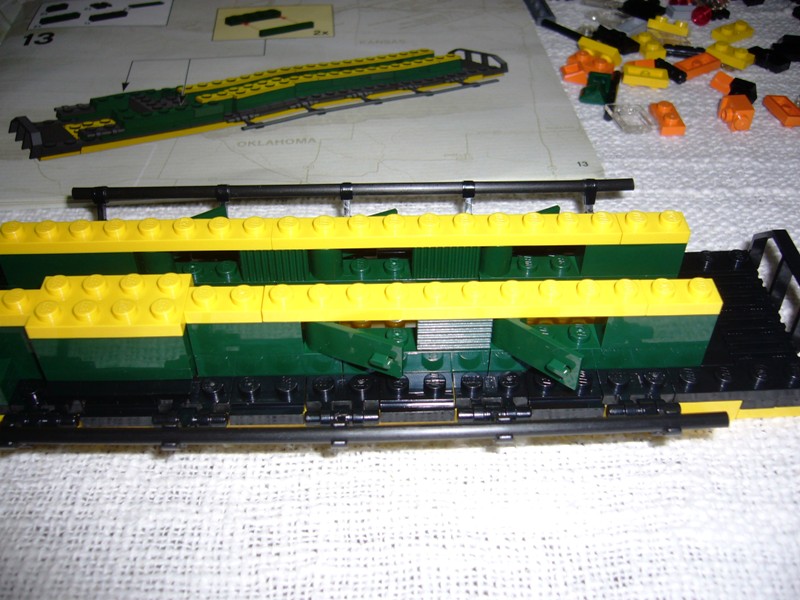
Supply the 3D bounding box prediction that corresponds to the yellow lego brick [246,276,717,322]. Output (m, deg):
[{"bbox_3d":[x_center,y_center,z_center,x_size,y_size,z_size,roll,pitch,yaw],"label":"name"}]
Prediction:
[{"bbox_3d":[0.019,-0.001,0.171,0.096,0.005,0.008,-1,43,0],"label":"yellow lego brick"}]

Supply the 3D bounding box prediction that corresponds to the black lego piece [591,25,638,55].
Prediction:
[{"bbox_3d":[0.086,-0.103,0.322,0.008,0.005,0.016,-29,49,-28],"label":"black lego piece"}]

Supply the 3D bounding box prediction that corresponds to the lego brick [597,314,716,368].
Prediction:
[{"bbox_3d":[0.055,0.006,0.178,0.024,0.016,0.008,-1,42,1],"label":"lego brick"}]

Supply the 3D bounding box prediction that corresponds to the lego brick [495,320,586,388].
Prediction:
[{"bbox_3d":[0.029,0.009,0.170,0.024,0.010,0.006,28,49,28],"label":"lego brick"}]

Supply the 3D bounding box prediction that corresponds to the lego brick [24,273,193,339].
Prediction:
[{"bbox_3d":[-0.061,0.001,0.169,0.032,0.005,0.016,-1,42,-1],"label":"lego brick"}]

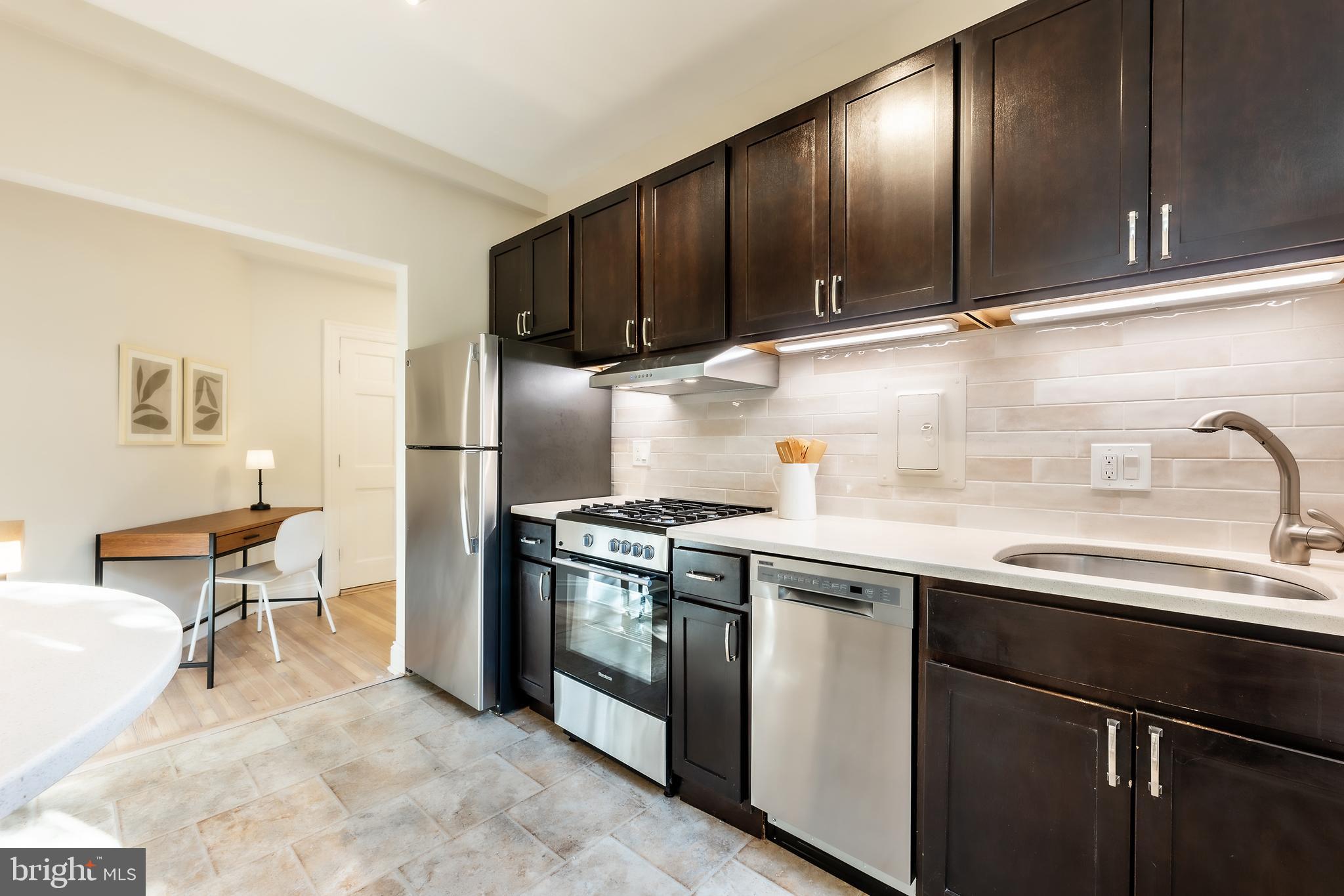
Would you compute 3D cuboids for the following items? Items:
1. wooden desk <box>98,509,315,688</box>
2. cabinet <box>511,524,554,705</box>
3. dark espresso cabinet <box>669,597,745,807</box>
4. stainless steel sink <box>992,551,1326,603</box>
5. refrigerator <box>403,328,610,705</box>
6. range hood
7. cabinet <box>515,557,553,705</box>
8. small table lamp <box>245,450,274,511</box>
[{"bbox_3d":[-2.617,0.806,3.107,0.495,0.766,1.140,0,0,-11],"label":"wooden desk"},{"bbox_3d":[-0.390,0.699,2.438,0.305,0.800,0.620,0,0,40],"label":"cabinet"},{"bbox_3d":[0.298,0.777,1.856,0.277,0.575,0.615,0,0,40],"label":"dark espresso cabinet"},{"bbox_3d":[1.071,0.384,1.203,0.540,0.195,0.440,0,0,40],"label":"stainless steel sink"},{"bbox_3d":[-0.853,0.354,2.723,0.720,1.671,0.780,0,0,40],"label":"refrigerator"},{"bbox_3d":[0.049,-0.318,2.182,0.602,0.131,0.487,0,0,40],"label":"range hood"},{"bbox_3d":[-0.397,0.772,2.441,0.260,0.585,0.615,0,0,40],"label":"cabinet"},{"bbox_3d":[-2.815,0.223,3.570,0.165,0.410,0.165,0,0,-11],"label":"small table lamp"}]

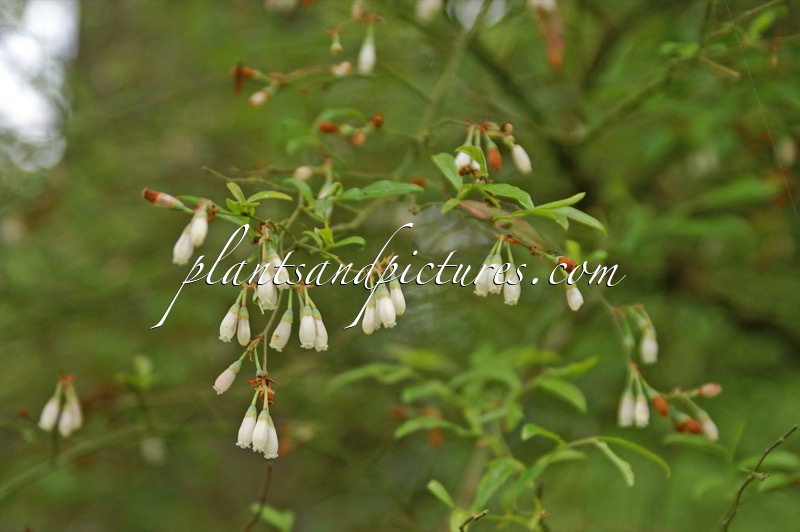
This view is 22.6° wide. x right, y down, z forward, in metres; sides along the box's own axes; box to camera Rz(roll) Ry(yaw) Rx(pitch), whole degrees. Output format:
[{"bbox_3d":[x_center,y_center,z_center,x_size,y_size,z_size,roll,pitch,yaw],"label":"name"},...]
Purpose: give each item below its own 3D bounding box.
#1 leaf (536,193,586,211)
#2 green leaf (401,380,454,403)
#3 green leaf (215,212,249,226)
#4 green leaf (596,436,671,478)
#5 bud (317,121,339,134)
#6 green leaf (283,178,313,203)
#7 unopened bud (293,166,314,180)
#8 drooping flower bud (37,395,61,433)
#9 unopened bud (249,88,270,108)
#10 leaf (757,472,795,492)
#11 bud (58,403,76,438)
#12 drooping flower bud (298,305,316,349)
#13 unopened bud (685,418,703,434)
[{"bbox_3d":[0.044,-0.018,0.550,0.015,0.003,0.004,-19,17,6],"label":"leaf"},{"bbox_3d":[0.009,0.041,0.660,0.018,0.004,0.006,-17,44,-14],"label":"green leaf"},{"bbox_3d":[-0.038,-0.010,0.455,0.009,0.001,0.004,21,34,0],"label":"green leaf"},{"bbox_3d":[0.061,0.050,0.520,0.022,0.004,0.006,27,0,0],"label":"green leaf"},{"bbox_3d":[-0.020,-0.038,0.550,0.005,0.003,0.003,6,0,0],"label":"bud"},{"bbox_3d":[-0.026,-0.019,0.505,0.009,0.003,0.004,37,0,0],"label":"green leaf"},{"bbox_3d":[-0.031,-0.030,0.640,0.007,0.004,0.004,-20,0,-12],"label":"unopened bud"},{"bbox_3d":[-0.105,0.044,0.600,0.005,0.012,0.005,13,0,0],"label":"drooping flower bud"},{"bbox_3d":[-0.043,-0.051,0.610,0.006,0.004,0.004,-40,0,-12],"label":"unopened bud"},{"bbox_3d":[0.128,0.074,0.680,0.014,0.003,0.005,-21,45,-12],"label":"leaf"},{"bbox_3d":[-0.094,0.044,0.565,0.004,0.010,0.004,7,0,0],"label":"bud"},{"bbox_3d":[-0.023,0.015,0.490,0.004,0.011,0.004,0,0,0],"label":"drooping flower bud"},{"bbox_3d":[0.079,0.043,0.535,0.005,0.003,0.003,29,0,0],"label":"unopened bud"}]

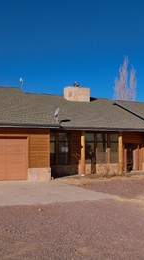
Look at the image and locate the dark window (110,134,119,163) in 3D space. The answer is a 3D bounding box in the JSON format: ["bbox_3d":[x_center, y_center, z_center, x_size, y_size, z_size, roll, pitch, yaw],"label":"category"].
[{"bbox_3d":[3.077,1.365,23.791,0.810,2.150,0.100,1,-3,-20],"label":"dark window"}]

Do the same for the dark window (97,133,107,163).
[{"bbox_3d":[2.183,1.347,23.462,0.820,2.150,0.100,1,-3,-20],"label":"dark window"}]

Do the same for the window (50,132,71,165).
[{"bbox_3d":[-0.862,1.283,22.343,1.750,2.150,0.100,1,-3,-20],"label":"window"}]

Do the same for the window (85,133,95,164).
[{"bbox_3d":[1.298,1.328,23.137,0.790,2.150,0.100,1,-3,-20],"label":"window"}]

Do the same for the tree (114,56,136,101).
[{"bbox_3d":[6.349,-2.382,39.664,2.800,13.070,2.800,0,-3,9],"label":"tree"}]

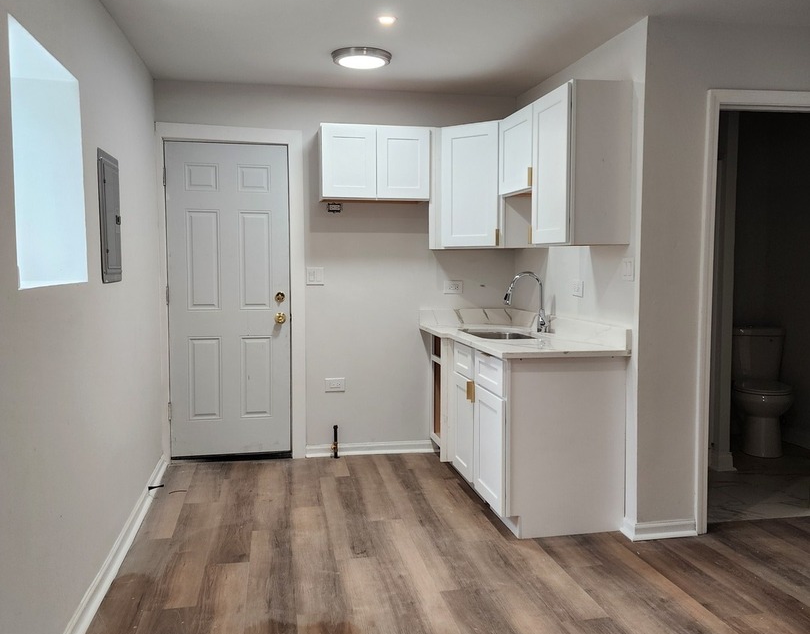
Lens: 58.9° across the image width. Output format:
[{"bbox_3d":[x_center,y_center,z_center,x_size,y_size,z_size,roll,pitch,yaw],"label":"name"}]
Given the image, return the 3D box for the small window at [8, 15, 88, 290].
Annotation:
[{"bbox_3d":[-1.218,-0.486,2.382,0.110,0.765,0.778,-1,5,-11],"label":"small window"}]

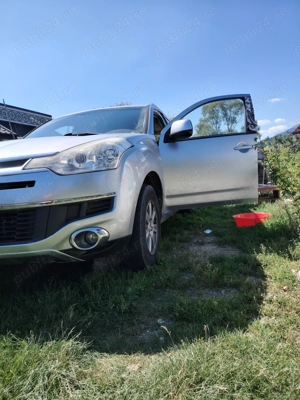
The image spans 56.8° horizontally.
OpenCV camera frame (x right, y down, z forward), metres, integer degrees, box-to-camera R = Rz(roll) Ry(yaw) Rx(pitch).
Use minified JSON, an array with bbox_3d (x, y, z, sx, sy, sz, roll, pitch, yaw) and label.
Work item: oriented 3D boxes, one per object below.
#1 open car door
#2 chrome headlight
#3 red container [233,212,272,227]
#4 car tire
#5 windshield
[{"bbox_3d":[0.664,-0.498,2.881,1.100,1.200,0.260,-2,6,-15],"label":"open car door"},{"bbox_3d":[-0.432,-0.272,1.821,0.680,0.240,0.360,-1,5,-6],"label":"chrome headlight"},{"bbox_3d":[1.534,0.318,4.150,0.600,0.170,0.580,-1,5,0],"label":"red container"},{"bbox_3d":[-0.084,0.222,2.363,0.230,0.690,0.690,1,6,16],"label":"car tire"},{"bbox_3d":[-0.670,-0.822,2.955,1.380,0.170,0.860,1,38,16],"label":"windshield"}]

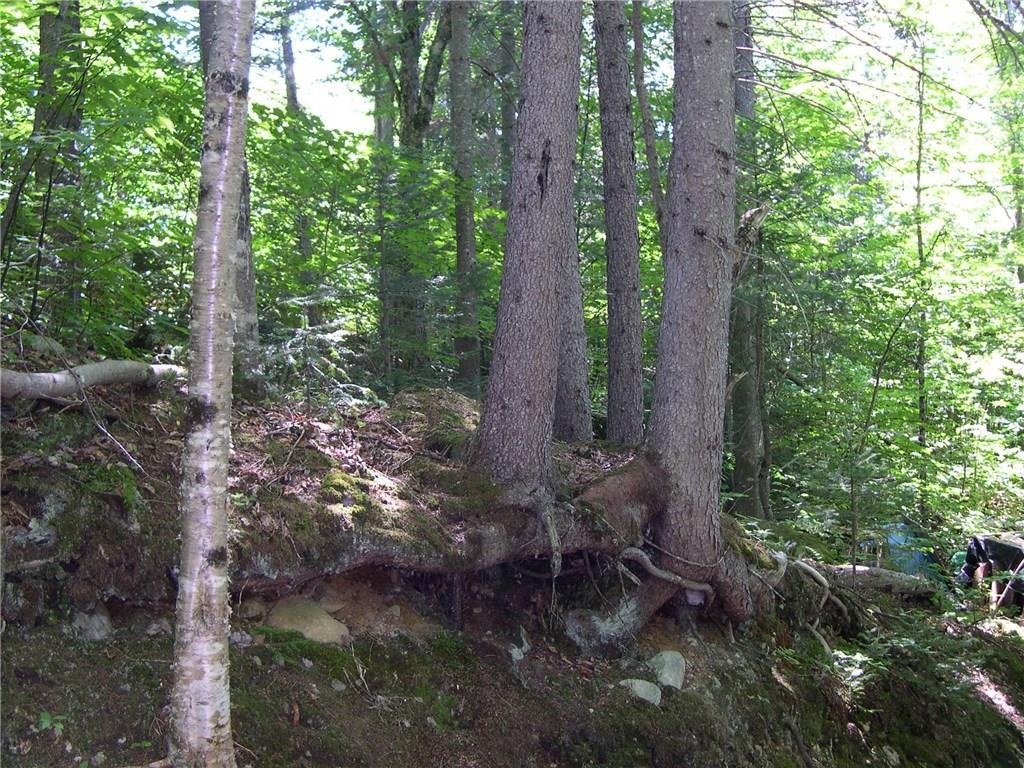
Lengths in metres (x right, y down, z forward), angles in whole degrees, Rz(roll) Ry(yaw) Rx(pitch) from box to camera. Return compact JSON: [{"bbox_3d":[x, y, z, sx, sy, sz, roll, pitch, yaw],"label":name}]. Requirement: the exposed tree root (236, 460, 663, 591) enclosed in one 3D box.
[{"bbox_3d":[-0.285,0.658,5.300,1.900,0.520,0.550,0,-2,-8],"label":"exposed tree root"}]

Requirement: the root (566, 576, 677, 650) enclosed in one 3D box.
[{"bbox_3d":[0.531,1.107,5.400,0.540,0.360,0.320,0,0,0],"label":"root"}]

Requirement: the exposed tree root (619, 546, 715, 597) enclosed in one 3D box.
[{"bbox_3d":[0.728,0.884,5.300,0.450,0.230,0.160,0,0,0],"label":"exposed tree root"}]

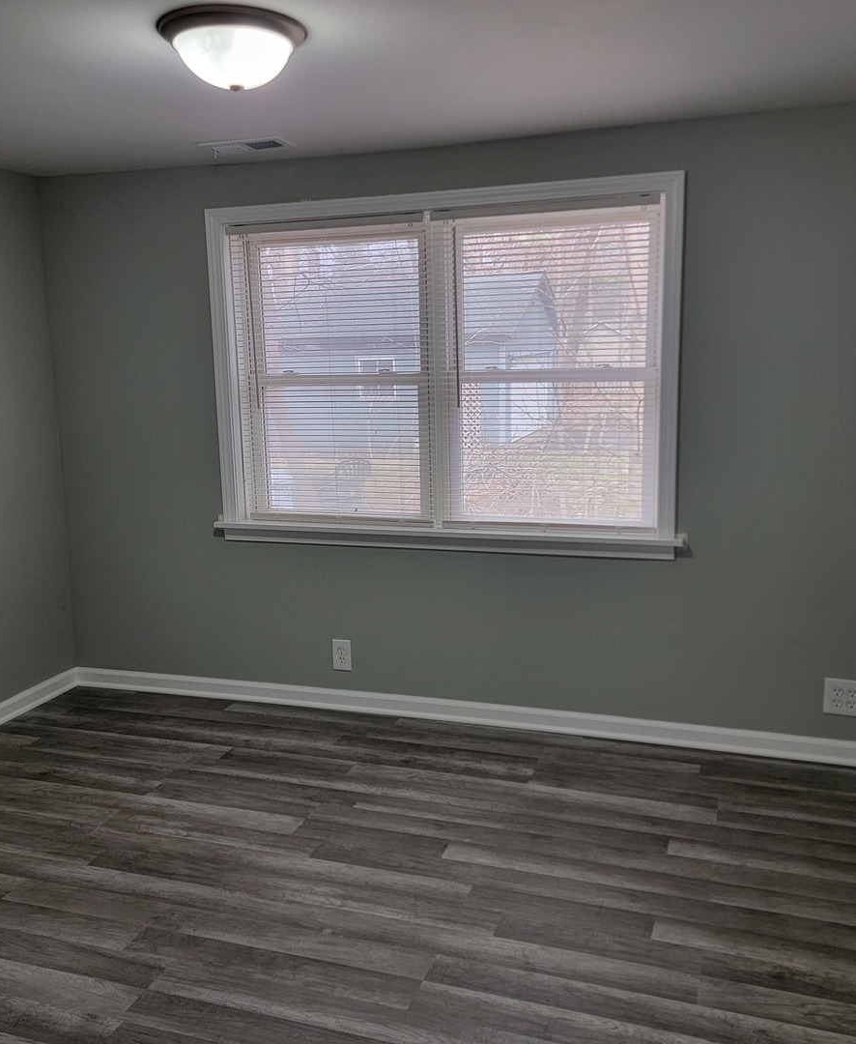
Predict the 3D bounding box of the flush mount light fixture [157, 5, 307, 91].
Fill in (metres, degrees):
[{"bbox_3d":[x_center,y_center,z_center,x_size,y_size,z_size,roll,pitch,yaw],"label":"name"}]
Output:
[{"bbox_3d":[-0.429,-1.029,2.142,0.327,0.139,0.327,-1,11,0],"label":"flush mount light fixture"}]

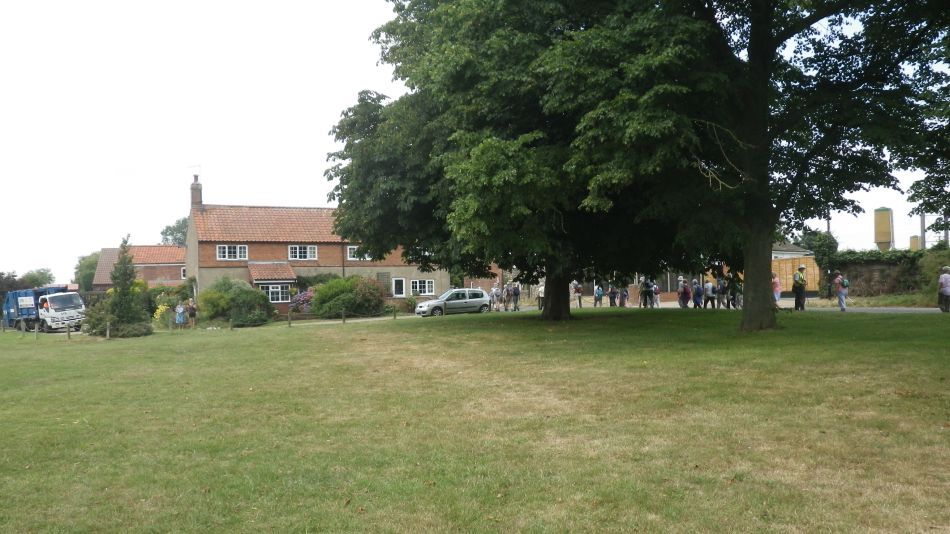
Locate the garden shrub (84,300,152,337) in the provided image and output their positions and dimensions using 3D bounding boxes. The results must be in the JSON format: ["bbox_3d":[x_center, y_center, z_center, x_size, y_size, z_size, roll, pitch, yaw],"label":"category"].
[{"bbox_3d":[-15.065,2.145,29.800,2.750,1.458,2.500,-1,-1,-27],"label":"garden shrub"}]

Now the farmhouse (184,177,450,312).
[{"bbox_3d":[-9.493,-1.178,44.721,15.460,8.471,6.700,-1,-1,-27],"label":"farmhouse"}]

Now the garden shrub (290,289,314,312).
[{"bbox_3d":[-9.485,1.922,39.000,1.400,1.466,1.300,-1,-1,-14],"label":"garden shrub"}]

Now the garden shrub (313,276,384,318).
[{"bbox_3d":[-6.996,1.673,39.000,3.850,2.240,3.000,-1,-1,-10],"label":"garden shrub"}]

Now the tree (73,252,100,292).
[{"bbox_3d":[-38.166,1.340,70.000,4.200,5.559,4.000,-1,-1,-29],"label":"tree"}]

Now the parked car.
[{"bbox_3d":[-1.070,1.770,35.400,3.800,1.420,1.650,-3,0,-20],"label":"parked car"}]

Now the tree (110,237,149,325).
[{"bbox_3d":[-15.188,0.659,31.000,1.600,4.176,1.600,-1,-1,-26],"label":"tree"}]

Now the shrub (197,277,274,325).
[{"bbox_3d":[-12.671,1.784,37.000,3.950,2.518,3.000,-1,-1,-19],"label":"shrub"}]

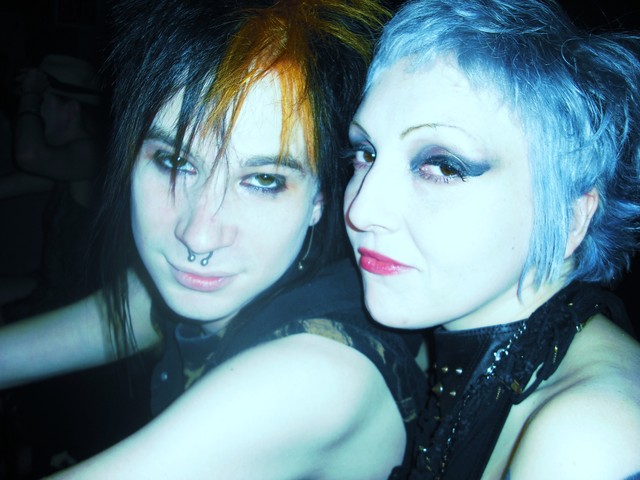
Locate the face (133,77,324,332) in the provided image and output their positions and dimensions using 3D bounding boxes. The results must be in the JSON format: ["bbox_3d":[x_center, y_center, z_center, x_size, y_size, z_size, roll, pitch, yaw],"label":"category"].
[{"bbox_3d":[-0.071,-0.029,0.540,0.147,0.200,0.125,11,22,-1],"label":"face"}]

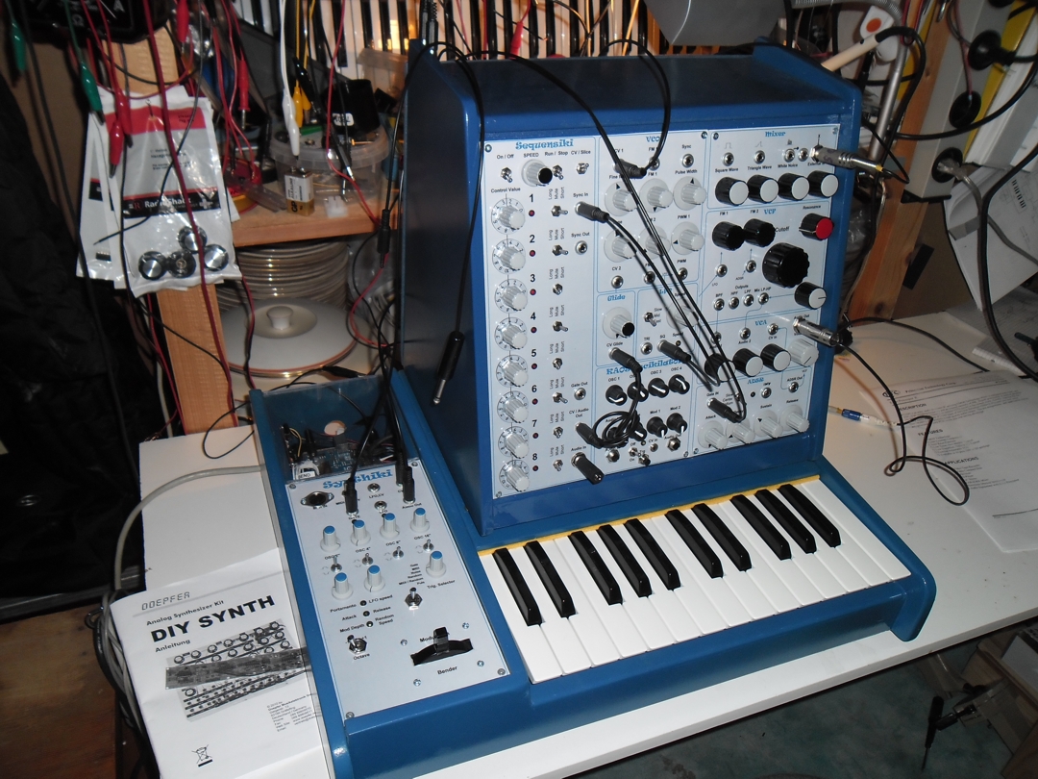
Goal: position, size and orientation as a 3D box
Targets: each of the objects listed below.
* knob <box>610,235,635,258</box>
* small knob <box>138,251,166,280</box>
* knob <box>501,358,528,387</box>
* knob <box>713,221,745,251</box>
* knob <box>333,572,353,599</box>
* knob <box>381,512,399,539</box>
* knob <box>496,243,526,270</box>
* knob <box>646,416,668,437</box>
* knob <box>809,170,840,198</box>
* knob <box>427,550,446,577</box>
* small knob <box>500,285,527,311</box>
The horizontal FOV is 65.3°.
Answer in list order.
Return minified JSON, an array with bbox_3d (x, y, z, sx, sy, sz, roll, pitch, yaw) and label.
[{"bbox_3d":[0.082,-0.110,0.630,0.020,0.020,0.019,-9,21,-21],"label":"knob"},{"bbox_3d":[-0.317,-0.107,0.700,0.023,0.023,0.015,-13,22,-25],"label":"small knob"},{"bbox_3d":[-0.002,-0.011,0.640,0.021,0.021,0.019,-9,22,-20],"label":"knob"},{"bbox_3d":[0.176,-0.127,0.676,0.021,0.021,0.017,-9,22,-19],"label":"knob"},{"bbox_3d":[-0.134,0.148,0.614,0.016,0.017,0.016,-9,36,-19],"label":"knob"},{"bbox_3d":[-0.106,0.111,0.665,0.016,0.017,0.016,5,36,-3],"label":"knob"},{"bbox_3d":[-0.004,-0.095,0.589,0.025,0.025,0.018,-9,23,-20],"label":"knob"},{"bbox_3d":[0.124,0.034,0.715,0.018,0.018,0.012,-9,22,-20],"label":"knob"},{"bbox_3d":[0.260,-0.173,0.688,0.022,0.022,0.015,-9,21,-21],"label":"knob"},{"bbox_3d":[-0.065,0.136,0.637,0.016,0.017,0.016,5,36,-3],"label":"knob"},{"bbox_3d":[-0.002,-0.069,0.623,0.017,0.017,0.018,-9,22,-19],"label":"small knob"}]

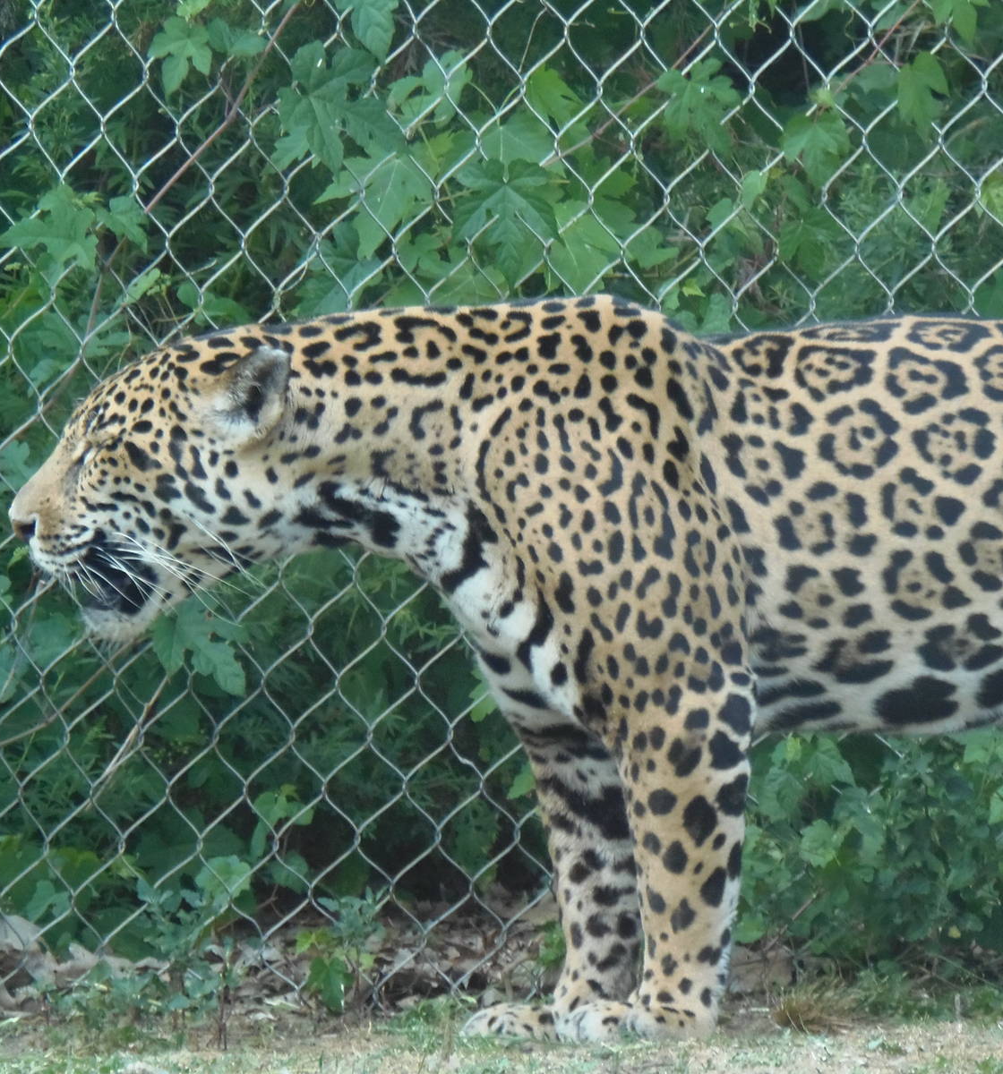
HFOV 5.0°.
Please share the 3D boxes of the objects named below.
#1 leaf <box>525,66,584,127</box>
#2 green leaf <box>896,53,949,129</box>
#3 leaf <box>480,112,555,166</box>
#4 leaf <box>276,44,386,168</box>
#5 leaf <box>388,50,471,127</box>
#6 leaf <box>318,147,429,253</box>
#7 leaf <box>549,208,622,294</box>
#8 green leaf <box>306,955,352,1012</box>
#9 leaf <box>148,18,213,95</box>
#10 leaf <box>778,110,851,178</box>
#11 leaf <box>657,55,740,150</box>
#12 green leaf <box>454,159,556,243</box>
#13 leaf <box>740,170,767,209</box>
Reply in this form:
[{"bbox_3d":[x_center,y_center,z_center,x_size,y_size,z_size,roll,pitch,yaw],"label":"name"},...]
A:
[{"bbox_3d":[0.043,-0.358,9.410,0.047,0.053,0.030,0,2,0],"label":"leaf"},{"bbox_3d":[0.340,-0.360,9.310,0.043,0.061,0.030,0,2,0],"label":"green leaf"},{"bbox_3d":[0.013,-0.318,9.400,0.066,0.055,0.030,0,2,0],"label":"leaf"},{"bbox_3d":[-0.154,-0.387,10.430,0.099,0.109,0.040,1,4,0],"label":"leaf"},{"bbox_3d":[-0.059,-0.365,9.400,0.067,0.063,0.030,0,2,0],"label":"leaf"},{"bbox_3d":[-0.115,-0.305,10.520,0.104,0.094,0.040,1,4,0],"label":"leaf"},{"bbox_3d":[0.067,-0.234,9.390,0.061,0.072,0.030,0,2,0],"label":"leaf"},{"bbox_3d":[-0.139,0.359,9.290,0.038,0.047,0.030,0,2,0],"label":"green leaf"},{"bbox_3d":[-0.259,-0.389,9.310,0.051,0.063,0.030,0,2,0],"label":"leaf"},{"bbox_3d":[0.283,-0.355,10.440,0.066,0.060,0.030,1,4,0],"label":"leaf"},{"bbox_3d":[0.179,-0.391,10.440,0.077,0.083,0.035,1,4,0],"label":"leaf"},{"bbox_3d":[0.003,-0.302,10.420,0.092,0.074,0.040,1,4,0],"label":"green leaf"},{"bbox_3d":[0.228,-0.314,10.460,0.025,0.035,0.014,1,4,0],"label":"leaf"}]

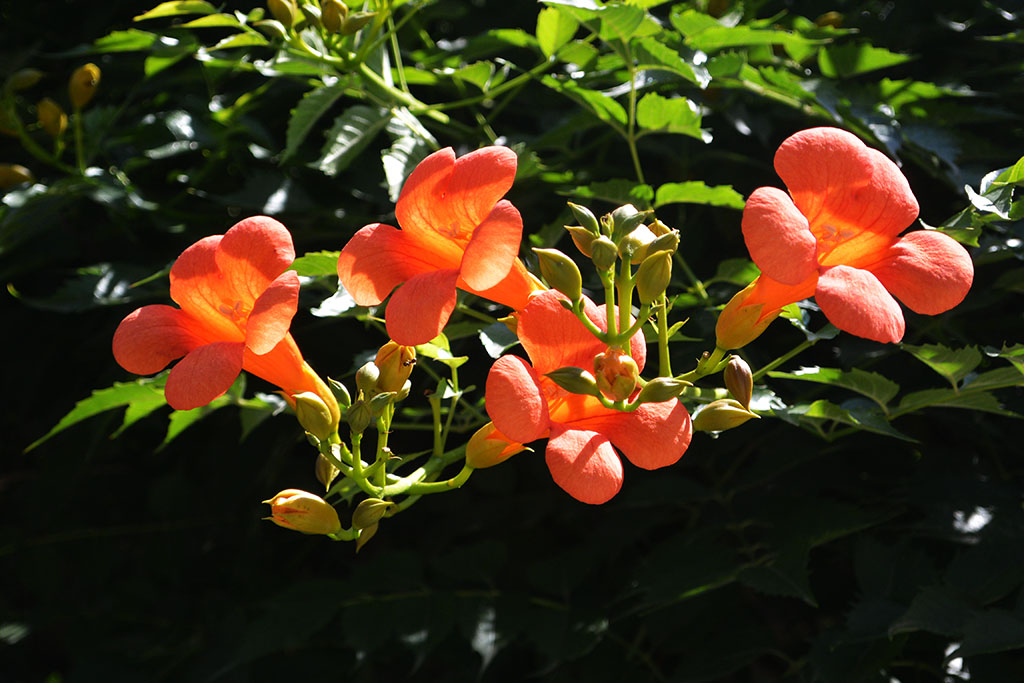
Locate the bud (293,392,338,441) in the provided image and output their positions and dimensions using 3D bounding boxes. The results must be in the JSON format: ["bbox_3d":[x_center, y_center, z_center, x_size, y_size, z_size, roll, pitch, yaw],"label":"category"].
[{"bbox_3d":[-0.073,0.028,0.865,0.013,0.021,0.013,-39,6,-4],"label":"bud"}]

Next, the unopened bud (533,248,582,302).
[{"bbox_3d":[0.015,-0.022,0.760,0.011,0.021,0.011,-36,6,0],"label":"unopened bud"}]

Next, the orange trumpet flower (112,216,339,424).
[{"bbox_3d":[-0.095,0.003,0.860,0.075,0.073,0.075,0,-30,40],"label":"orange trumpet flower"}]

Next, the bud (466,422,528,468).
[{"bbox_3d":[-0.005,0.038,0.840,0.024,0.013,0.013,-25,0,30],"label":"bud"}]

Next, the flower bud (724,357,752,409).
[{"bbox_3d":[0.077,0.014,0.780,0.009,0.018,0.009,-13,-6,0],"label":"flower bud"}]

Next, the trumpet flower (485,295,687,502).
[{"bbox_3d":[0.026,0.021,0.820,0.070,0.071,0.050,0,-18,-32],"label":"trumpet flower"}]

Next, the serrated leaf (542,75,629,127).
[{"bbox_3d":[0.030,-0.102,0.970,0.040,0.011,0.024,32,24,-12],"label":"serrated leaf"}]

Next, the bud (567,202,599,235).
[{"bbox_3d":[0.025,-0.042,0.790,0.007,0.015,0.007,-40,9,0],"label":"bud"}]

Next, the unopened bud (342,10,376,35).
[{"bbox_3d":[-0.061,-0.127,0.920,0.017,0.008,0.008,-30,0,3],"label":"unopened bud"}]

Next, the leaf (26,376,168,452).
[{"bbox_3d":[-0.158,0.028,0.880,0.058,0.013,0.028,-23,12,-9],"label":"leaf"}]

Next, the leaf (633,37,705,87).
[{"bbox_3d":[0.063,-0.115,0.940,0.032,0.009,0.020,26,26,14],"label":"leaf"}]

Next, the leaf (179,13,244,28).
[{"bbox_3d":[-0.121,-0.130,0.930,0.029,0.006,0.014,-4,20,-11],"label":"leaf"}]

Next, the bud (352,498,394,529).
[{"bbox_3d":[-0.052,0.065,0.870,0.017,0.011,0.011,-31,3,6],"label":"bud"}]

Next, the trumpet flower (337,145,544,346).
[{"bbox_3d":[-0.020,-0.030,0.845,0.078,0.076,0.073,0,-27,43],"label":"trumpet flower"}]

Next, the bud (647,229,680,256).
[{"bbox_3d":[0.052,-0.034,0.790,0.013,0.007,0.007,-32,0,12],"label":"bud"}]

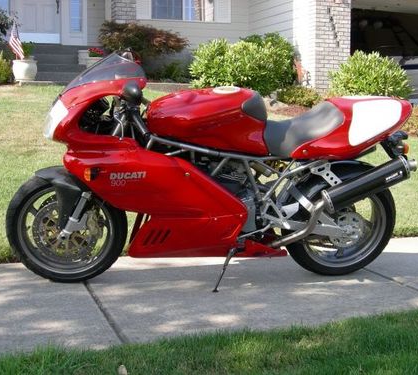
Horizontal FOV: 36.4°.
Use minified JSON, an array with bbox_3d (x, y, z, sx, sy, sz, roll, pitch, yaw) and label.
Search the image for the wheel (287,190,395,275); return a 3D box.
[{"bbox_3d":[0.685,0.175,3.361,0.632,0.632,0.170,0,19,-9],"label":"wheel"}]

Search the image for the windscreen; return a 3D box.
[{"bbox_3d":[-0.493,-0.516,2.925,0.380,0.220,0.380,0,19,-9],"label":"windscreen"}]

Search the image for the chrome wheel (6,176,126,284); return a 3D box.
[{"bbox_3d":[-0.696,0.191,3.134,0.600,0.600,0.130,1,17,-5],"label":"chrome wheel"}]

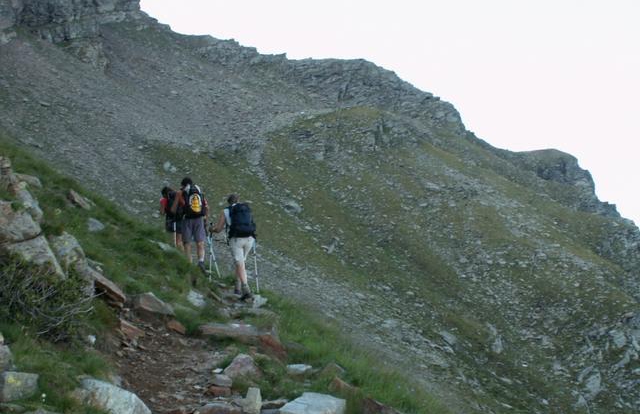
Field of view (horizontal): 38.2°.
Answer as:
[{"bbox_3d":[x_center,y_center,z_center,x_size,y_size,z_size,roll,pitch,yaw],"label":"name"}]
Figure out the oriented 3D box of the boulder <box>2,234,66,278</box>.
[{"bbox_3d":[-3.130,0.541,10.100,0.680,0.480,0.600,10,-2,0],"label":"boulder"}]

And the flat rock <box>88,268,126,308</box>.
[{"bbox_3d":[-2.483,0.941,10.800,0.540,0.180,0.420,40,-2,1],"label":"flat rock"}]

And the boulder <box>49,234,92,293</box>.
[{"bbox_3d":[-2.807,0.624,10.400,0.500,0.660,0.600,10,-2,0],"label":"boulder"}]

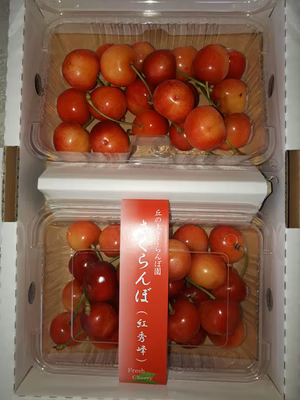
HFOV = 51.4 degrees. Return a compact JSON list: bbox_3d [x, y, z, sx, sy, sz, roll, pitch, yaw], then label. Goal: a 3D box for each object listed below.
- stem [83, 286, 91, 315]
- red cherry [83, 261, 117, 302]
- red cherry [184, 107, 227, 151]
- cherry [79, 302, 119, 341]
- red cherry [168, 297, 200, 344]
[{"bbox_3d":[-0.042,0.067,0.205,0.004,0.004,0.022,-8,62,-3],"label":"stem"},{"bbox_3d":[-0.033,0.054,0.208,0.024,0.025,0.025,0,87,0],"label":"red cherry"},{"bbox_3d":[0.037,-0.047,0.206,0.027,0.025,0.028,0,87,0],"label":"red cherry"},{"bbox_3d":[-0.033,0.081,0.208,0.026,0.025,0.025,0,87,0],"label":"cherry"},{"bbox_3d":[0.020,0.081,0.208,0.027,0.025,0.027,0,62,27],"label":"red cherry"}]

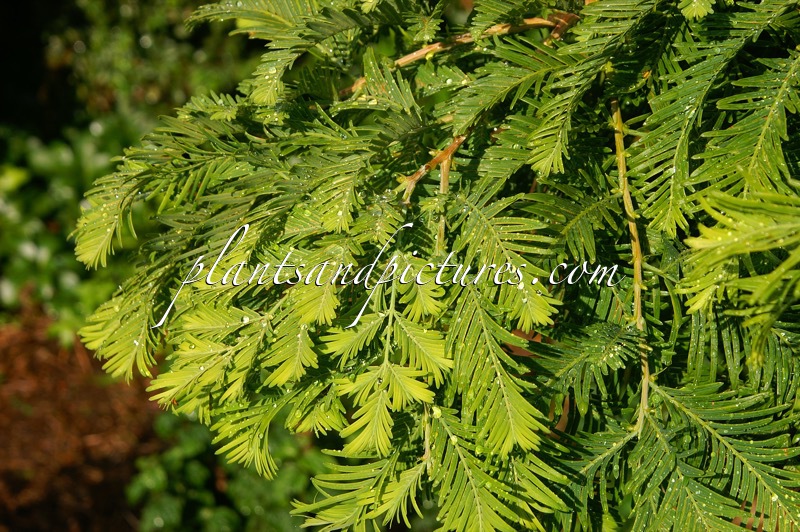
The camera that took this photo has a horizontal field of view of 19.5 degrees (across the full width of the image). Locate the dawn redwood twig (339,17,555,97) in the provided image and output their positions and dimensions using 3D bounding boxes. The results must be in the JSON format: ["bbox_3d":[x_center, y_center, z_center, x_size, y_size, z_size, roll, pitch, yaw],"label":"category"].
[{"bbox_3d":[0.023,-0.102,1.120,0.108,0.011,0.014,-19,0,0],"label":"dawn redwood twig"}]

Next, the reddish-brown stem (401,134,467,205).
[{"bbox_3d":[0.019,-0.044,1.100,0.020,0.044,0.015,42,0,0],"label":"reddish-brown stem"}]

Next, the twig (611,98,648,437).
[{"bbox_3d":[0.100,0.000,1.010,0.012,0.149,0.015,-6,12,0],"label":"twig"}]

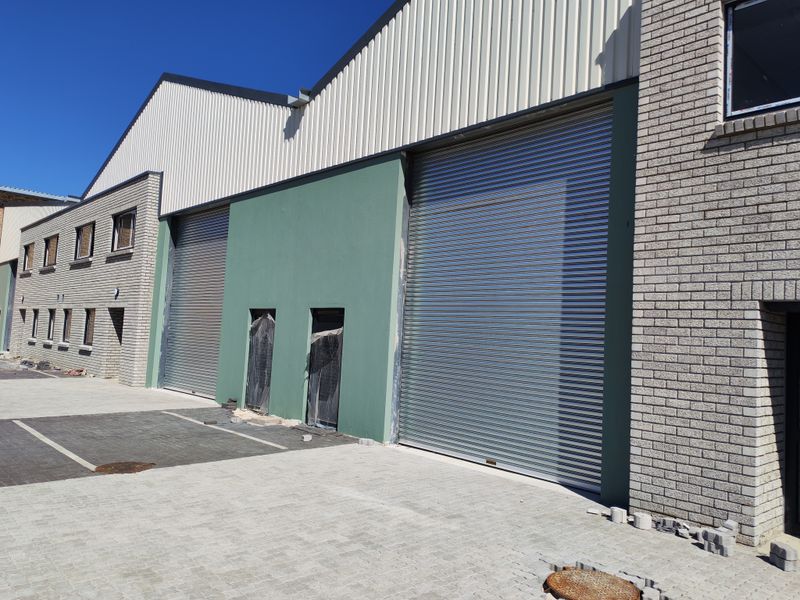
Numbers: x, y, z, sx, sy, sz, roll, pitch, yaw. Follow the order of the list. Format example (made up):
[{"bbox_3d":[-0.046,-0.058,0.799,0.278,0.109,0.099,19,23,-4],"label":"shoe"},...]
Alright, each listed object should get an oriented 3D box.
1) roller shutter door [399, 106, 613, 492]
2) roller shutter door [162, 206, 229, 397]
[{"bbox_3d":[1.327,-0.053,8.553,0.120,4.625,3.640,6,-5,-42],"label":"roller shutter door"},{"bbox_3d":[-4.980,0.031,15.583,0.120,4.625,3.670,6,-5,-42],"label":"roller shutter door"}]

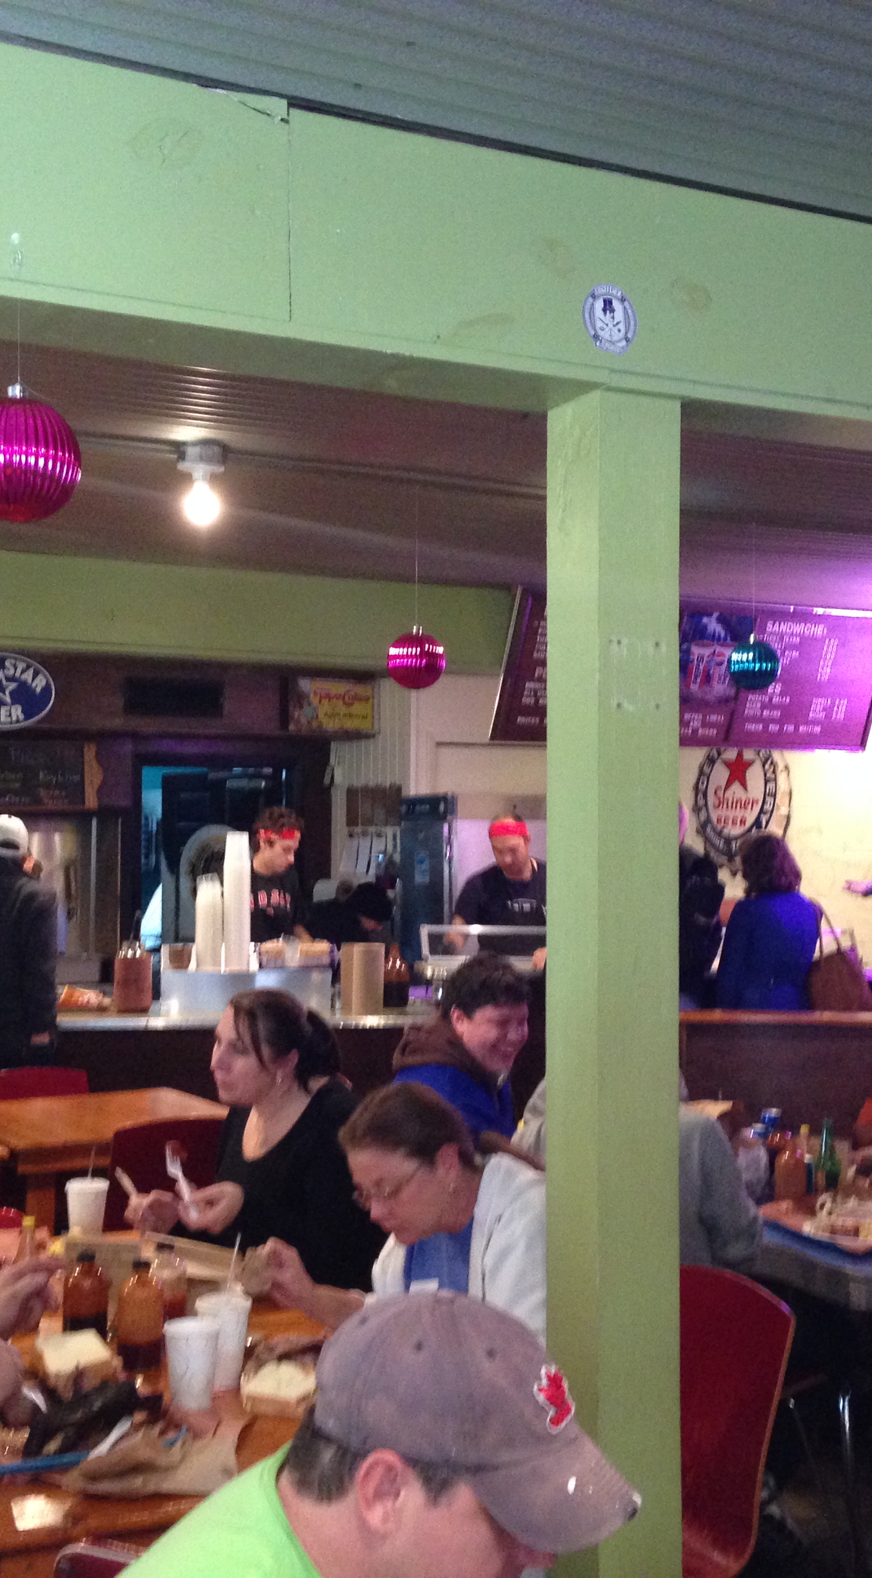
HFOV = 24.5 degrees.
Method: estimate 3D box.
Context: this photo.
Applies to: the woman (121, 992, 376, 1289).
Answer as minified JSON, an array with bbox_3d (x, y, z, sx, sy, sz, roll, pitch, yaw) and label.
[{"bbox_3d":[-0.435,1.091,4.120,0.720,1.340,0.500,1,-2,-28],"label":"woman"}]

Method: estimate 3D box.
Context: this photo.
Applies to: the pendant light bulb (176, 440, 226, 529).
[{"bbox_3d":[-0.526,-0.684,4.486,0.110,0.180,0.110,0,-2,0],"label":"pendant light bulb"}]

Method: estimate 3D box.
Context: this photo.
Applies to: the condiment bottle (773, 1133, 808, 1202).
[{"bbox_3d":[0.875,0.937,4.950,0.079,0.180,0.079,0,-2,0],"label":"condiment bottle"}]

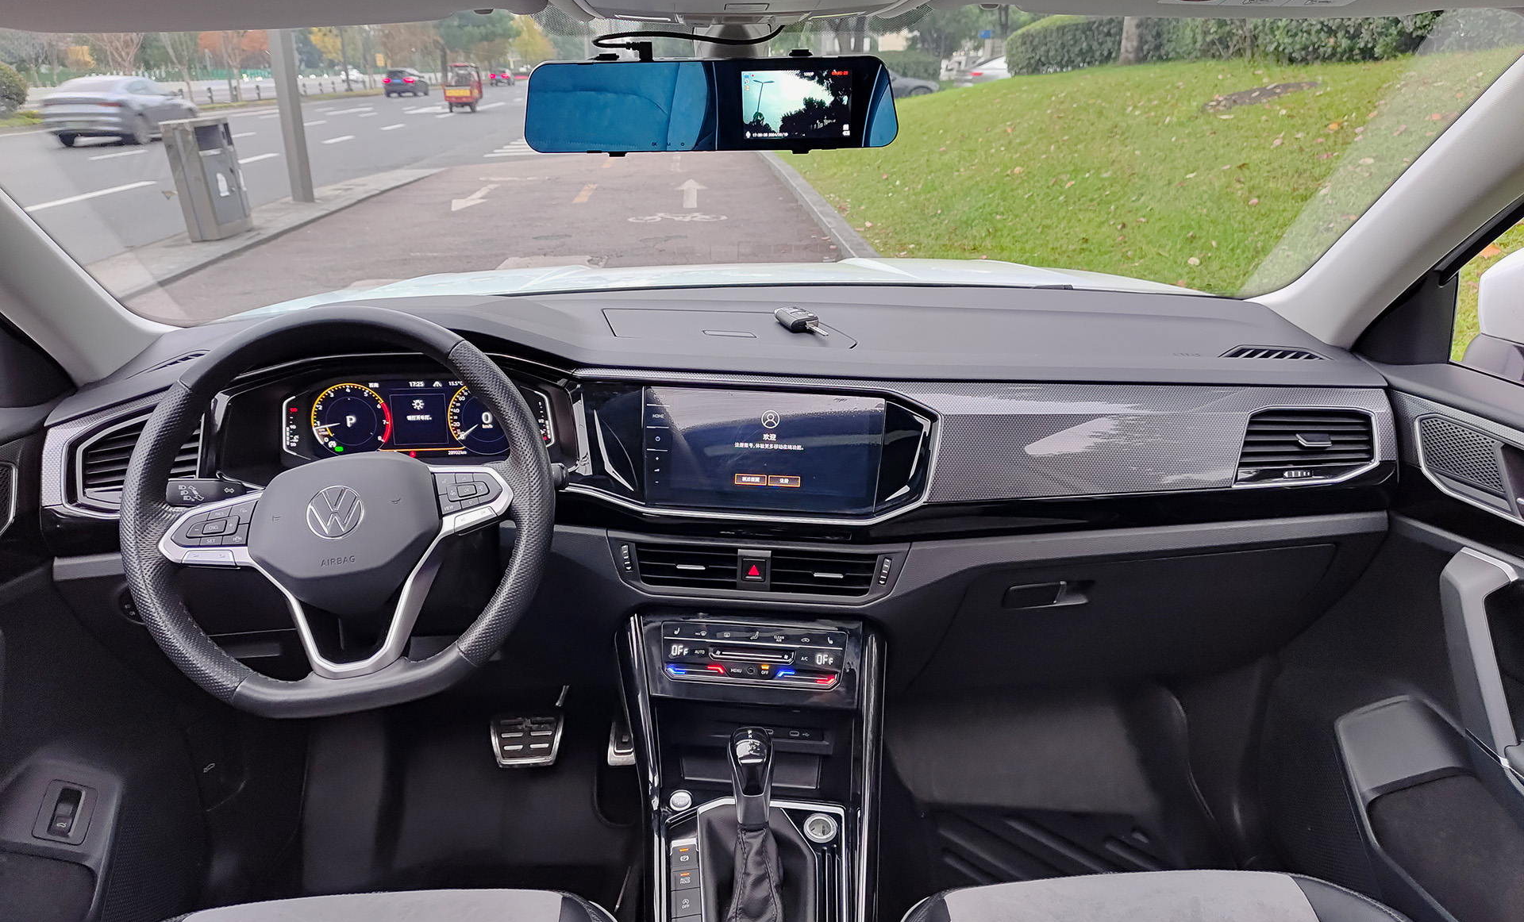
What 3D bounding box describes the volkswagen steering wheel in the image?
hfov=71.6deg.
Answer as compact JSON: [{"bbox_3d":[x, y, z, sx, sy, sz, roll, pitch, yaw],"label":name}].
[{"bbox_3d":[-0.370,0.043,0.953,0.370,0.360,0.100,-8,-4,-4],"label":"volkswagen steering wheel"}]

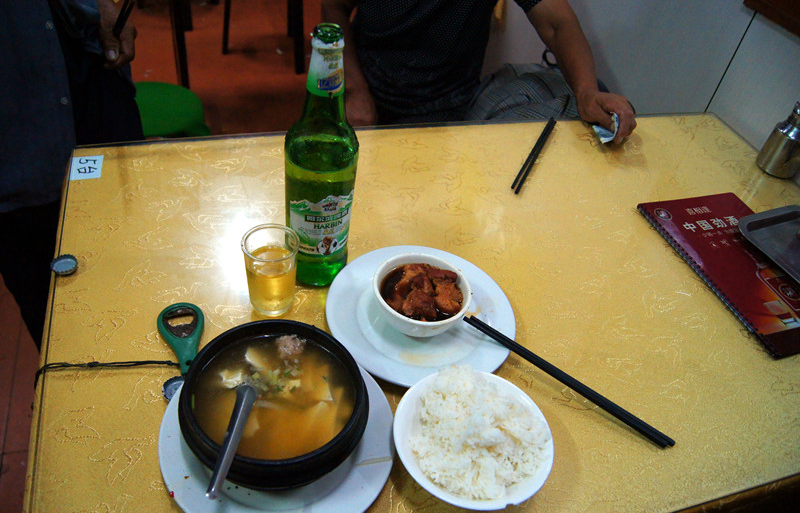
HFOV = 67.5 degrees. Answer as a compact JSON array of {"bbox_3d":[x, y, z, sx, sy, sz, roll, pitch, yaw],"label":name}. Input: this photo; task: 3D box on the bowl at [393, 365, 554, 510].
[{"bbox_3d":[0.062,0.169,0.533,0.140,0.064,0.140,5,42,-5],"label":"bowl"}]

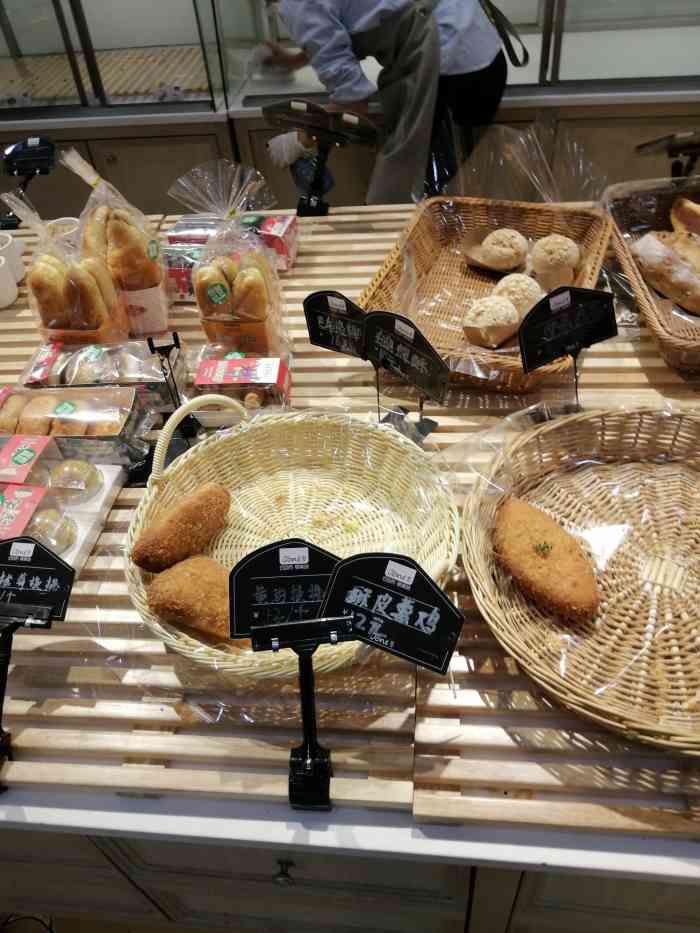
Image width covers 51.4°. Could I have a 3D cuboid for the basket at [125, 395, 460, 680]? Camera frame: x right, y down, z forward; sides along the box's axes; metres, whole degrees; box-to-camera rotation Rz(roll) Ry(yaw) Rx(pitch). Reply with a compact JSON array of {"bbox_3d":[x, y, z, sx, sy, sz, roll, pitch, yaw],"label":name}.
[{"bbox_3d":[-0.057,0.067,0.767,0.347,0.148,0.347,-3,45,3],"label":"basket"}]

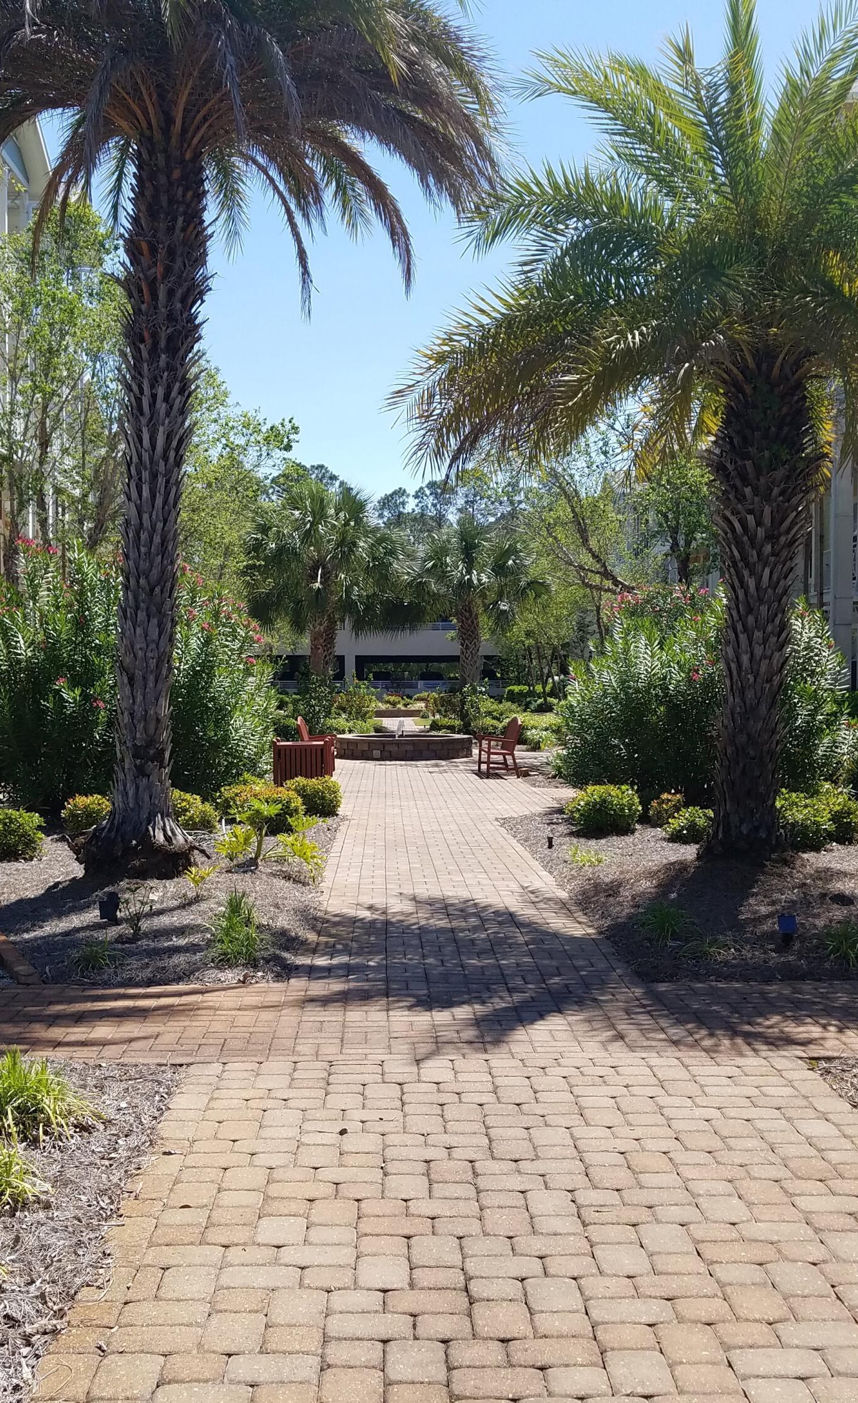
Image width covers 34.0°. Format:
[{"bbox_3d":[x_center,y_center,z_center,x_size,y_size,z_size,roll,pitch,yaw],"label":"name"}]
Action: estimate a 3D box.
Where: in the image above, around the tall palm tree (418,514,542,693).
[{"bbox_3d":[1.440,-2.250,40.000,3.600,6.000,3.500,0,1,0],"label":"tall palm tree"}]

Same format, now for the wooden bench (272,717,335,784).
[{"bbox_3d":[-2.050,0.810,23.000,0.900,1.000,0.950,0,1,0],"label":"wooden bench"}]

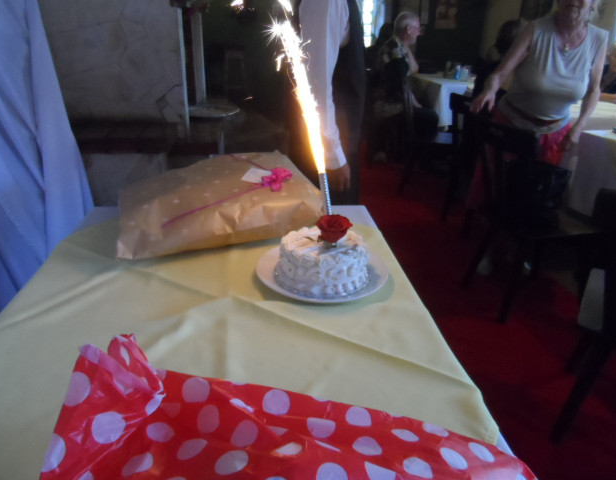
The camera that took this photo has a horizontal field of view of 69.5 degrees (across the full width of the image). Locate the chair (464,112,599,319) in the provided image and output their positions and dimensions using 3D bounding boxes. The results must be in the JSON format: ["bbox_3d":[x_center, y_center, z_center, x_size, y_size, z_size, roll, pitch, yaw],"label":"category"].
[{"bbox_3d":[1.099,-0.103,2.155,0.558,0.903,0.416,-6,27,-16],"label":"chair"}]

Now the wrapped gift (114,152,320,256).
[{"bbox_3d":[-0.254,-0.124,1.204,0.477,0.142,0.335,-7,28,-20],"label":"wrapped gift"}]

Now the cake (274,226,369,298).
[{"bbox_3d":[0.029,0.041,0.950,0.203,0.068,0.203,3,26,0],"label":"cake"}]

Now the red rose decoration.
[{"bbox_3d":[0.057,-0.024,0.913,0.073,0.047,0.071,3,26,0],"label":"red rose decoration"}]

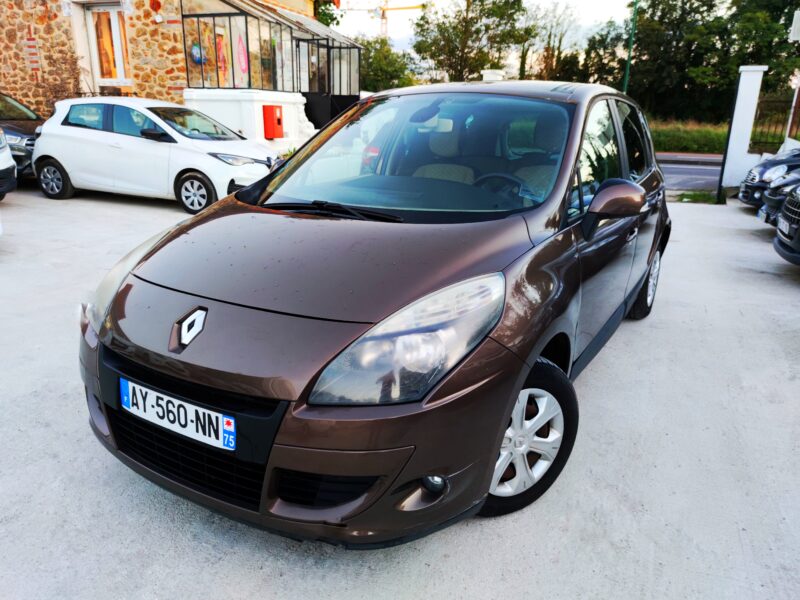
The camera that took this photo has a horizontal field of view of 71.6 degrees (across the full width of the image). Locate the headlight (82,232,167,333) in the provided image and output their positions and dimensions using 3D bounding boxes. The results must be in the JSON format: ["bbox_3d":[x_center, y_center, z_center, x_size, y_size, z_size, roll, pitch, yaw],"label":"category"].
[{"bbox_3d":[-1.023,-0.074,2.197,0.360,0.320,0.560,12,20,36],"label":"headlight"}]

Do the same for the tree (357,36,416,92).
[{"bbox_3d":[-0.797,-8.014,22.635,3.600,4.900,3.600,0,17,-2],"label":"tree"}]

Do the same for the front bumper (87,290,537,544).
[{"bbox_3d":[-0.523,0.353,1.942,1.780,0.580,0.650,10,19,30],"label":"front bumper"}]

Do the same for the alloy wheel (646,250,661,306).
[{"bbox_3d":[1.861,-0.164,4.190,0.150,0.420,0.420,10,19,30],"label":"alloy wheel"}]

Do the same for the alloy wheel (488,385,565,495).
[{"bbox_3d":[0.393,0.487,1.972,0.420,0.420,0.150,-8,18,-26],"label":"alloy wheel"}]

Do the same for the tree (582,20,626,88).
[{"bbox_3d":[14.726,-15.325,40.563,3.600,9.593,3.600,6,17,18],"label":"tree"}]

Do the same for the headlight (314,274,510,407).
[{"bbox_3d":[0.066,0.116,1.594,0.360,0.280,0.600,10,19,30],"label":"headlight"}]

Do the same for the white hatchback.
[{"bbox_3d":[-3.800,-2.360,8.860,4.080,1.560,1.760,5,18,16],"label":"white hatchback"}]

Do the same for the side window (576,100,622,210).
[{"bbox_3d":[0.953,-0.708,2.655,0.070,0.500,0.920,-8,10,34],"label":"side window"}]

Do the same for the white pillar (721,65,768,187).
[{"bbox_3d":[6.821,-3.412,11.014,0.480,2.371,0.480,7,17,20],"label":"white pillar"}]

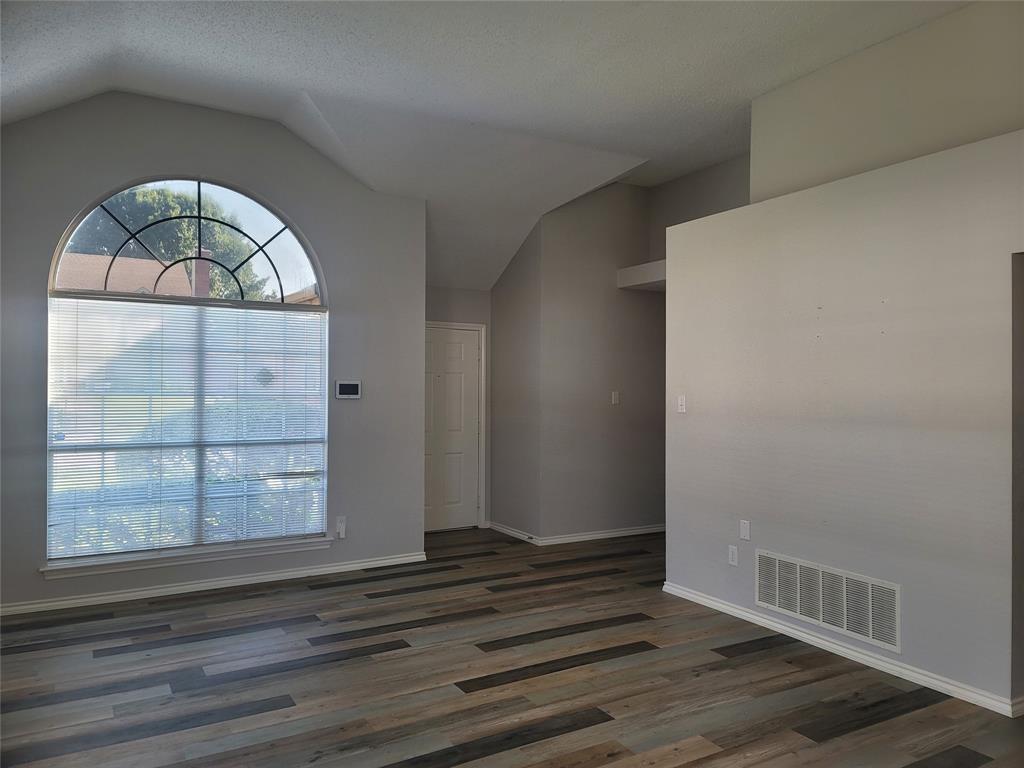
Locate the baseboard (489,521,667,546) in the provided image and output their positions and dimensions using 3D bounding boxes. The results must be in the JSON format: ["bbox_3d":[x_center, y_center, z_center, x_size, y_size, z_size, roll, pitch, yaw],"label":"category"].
[{"bbox_3d":[0.680,1.472,7.657,1.533,0.073,1.024,0,0,-31],"label":"baseboard"}]

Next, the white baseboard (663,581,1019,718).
[{"bbox_3d":[1.682,1.459,4.322,0.016,0.075,2.332,0,0,-29],"label":"white baseboard"}]

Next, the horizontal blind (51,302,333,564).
[{"bbox_3d":[-2.277,0.303,5.399,1.880,1.748,0.050,0,0,-31],"label":"horizontal blind"}]

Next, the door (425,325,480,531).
[{"bbox_3d":[-0.750,0.472,7.567,0.914,2.035,0.045,0,0,-31],"label":"door"}]

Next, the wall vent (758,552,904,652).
[{"bbox_3d":[1.756,1.205,4.188,0.020,0.344,0.946,0,0,-29],"label":"wall vent"}]

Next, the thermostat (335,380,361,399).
[{"bbox_3d":[-1.313,0.047,5.940,0.212,0.139,0.028,0,0,-31],"label":"thermostat"}]

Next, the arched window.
[{"bbox_3d":[-2.286,-0.140,5.419,1.887,2.696,0.110,0,0,-31],"label":"arched window"}]

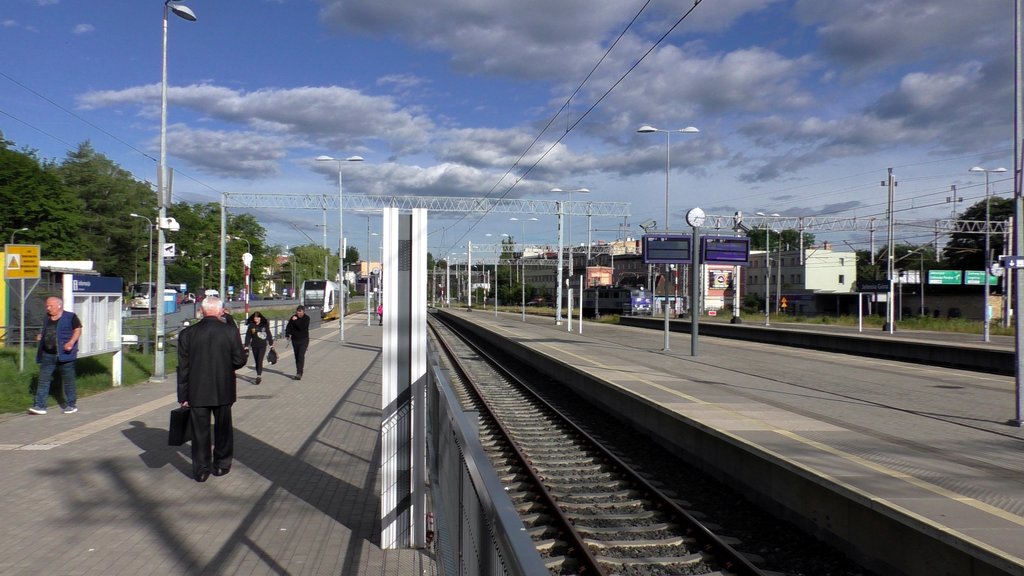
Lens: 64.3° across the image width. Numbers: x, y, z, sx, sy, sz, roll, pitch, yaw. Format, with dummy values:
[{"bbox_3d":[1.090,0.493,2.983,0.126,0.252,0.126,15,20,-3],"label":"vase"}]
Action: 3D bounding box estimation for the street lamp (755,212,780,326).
[{"bbox_3d":[19.070,-1.381,60.800,2.000,8.450,0.350,0,-1,-7],"label":"street lamp"}]

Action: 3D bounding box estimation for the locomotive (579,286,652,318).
[{"bbox_3d":[14.299,1.994,112.000,3.000,4.200,15.800,1,-1,-19],"label":"locomotive"}]

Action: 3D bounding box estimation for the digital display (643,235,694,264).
[{"bbox_3d":[5.154,-1.276,27.000,1.600,0.940,0.380,0,-1,-8],"label":"digital display"}]

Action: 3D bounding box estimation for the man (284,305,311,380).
[{"bbox_3d":[-4.871,1.241,18.500,0.580,1.687,0.420,0,-1,-2],"label":"man"}]

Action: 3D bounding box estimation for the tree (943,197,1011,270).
[{"bbox_3d":[69.163,-5.082,120.000,11.200,16.499,10.500,1,-1,-7],"label":"tree"}]

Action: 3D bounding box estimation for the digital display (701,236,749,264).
[{"bbox_3d":[7.063,-1.224,26.759,1.550,0.887,0.300,1,-1,-7],"label":"digital display"}]

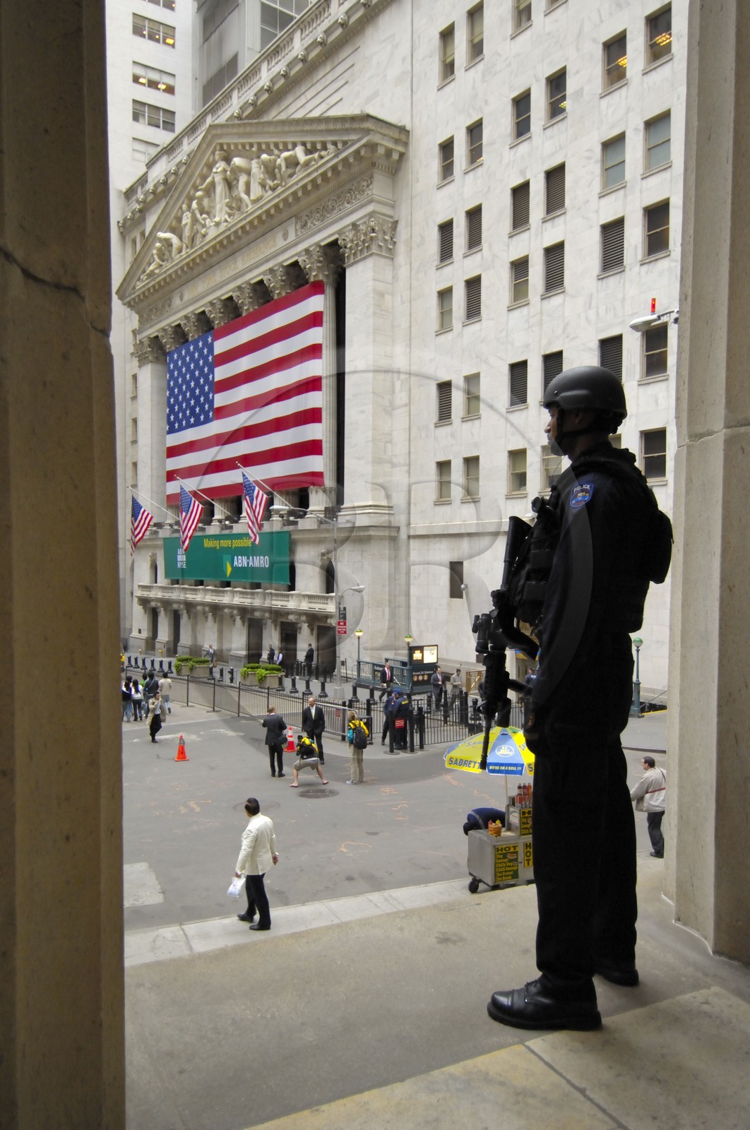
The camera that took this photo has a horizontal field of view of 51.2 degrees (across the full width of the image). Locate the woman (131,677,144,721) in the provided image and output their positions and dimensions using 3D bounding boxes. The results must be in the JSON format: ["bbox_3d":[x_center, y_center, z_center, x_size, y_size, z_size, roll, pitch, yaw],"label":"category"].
[{"bbox_3d":[-9.060,5.153,29.900,0.480,1.600,0.380,0,0,-20],"label":"woman"}]

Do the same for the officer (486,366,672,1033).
[{"bbox_3d":[0.600,0.345,2.300,0.580,1.870,0.600,1,0,13],"label":"officer"}]

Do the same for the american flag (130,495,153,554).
[{"bbox_3d":[-17.039,-2.969,57.300,1.700,4.250,0.500,0,0,-39],"label":"american flag"}]

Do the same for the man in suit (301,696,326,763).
[{"bbox_3d":[-1.660,4.480,21.200,0.600,1.830,0.380,0,0,9],"label":"man in suit"}]

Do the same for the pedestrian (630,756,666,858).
[{"bbox_3d":[4.649,4.097,13.250,0.520,1.720,0.520,0,0,34],"label":"pedestrian"}]

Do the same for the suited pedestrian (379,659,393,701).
[{"bbox_3d":[0.510,5.040,33.300,0.550,1.760,0.650,0,0,-34],"label":"suited pedestrian"}]

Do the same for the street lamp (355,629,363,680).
[{"bbox_3d":[-0.820,4.550,39.200,0.420,2.750,0.420,0,0,0],"label":"street lamp"}]

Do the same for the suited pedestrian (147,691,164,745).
[{"bbox_3d":[-7.194,5.008,25.700,0.560,1.670,0.480,0,0,-25],"label":"suited pedestrian"}]

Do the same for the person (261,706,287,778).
[{"bbox_3d":[-2.580,4.520,19.900,0.620,1.790,0.480,0,0,-7],"label":"person"}]

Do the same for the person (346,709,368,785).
[{"bbox_3d":[-0.429,4.316,18.600,0.500,1.760,0.500,0,0,-31],"label":"person"}]

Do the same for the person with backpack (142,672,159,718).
[{"bbox_3d":[-8.566,4.984,30.000,0.560,1.790,0.420,0,0,-20],"label":"person with backpack"}]

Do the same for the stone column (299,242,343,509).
[{"bbox_3d":[-3.260,-11.300,47.200,2.050,16.200,2.050,0,0,-38],"label":"stone column"}]

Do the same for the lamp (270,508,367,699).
[{"bbox_3d":[-2.330,1.650,33.600,4.700,8.500,0.450,0,0,-38],"label":"lamp"}]

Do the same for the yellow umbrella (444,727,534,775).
[{"bbox_3d":[2.100,2.870,12.500,2.000,0.600,2.000,0,0,-18],"label":"yellow umbrella"}]

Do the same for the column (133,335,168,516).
[{"bbox_3d":[-18.535,-11.246,65.900,2.300,15.500,2.800,0,0,-39],"label":"column"}]

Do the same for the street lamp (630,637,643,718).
[{"bbox_3d":[9.440,4.034,28.200,0.450,2.900,0.450,0,0,-39],"label":"street lamp"}]

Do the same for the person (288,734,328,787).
[{"bbox_3d":[-1.635,4.780,19.100,0.930,1.250,0.680,0,0,-21],"label":"person"}]

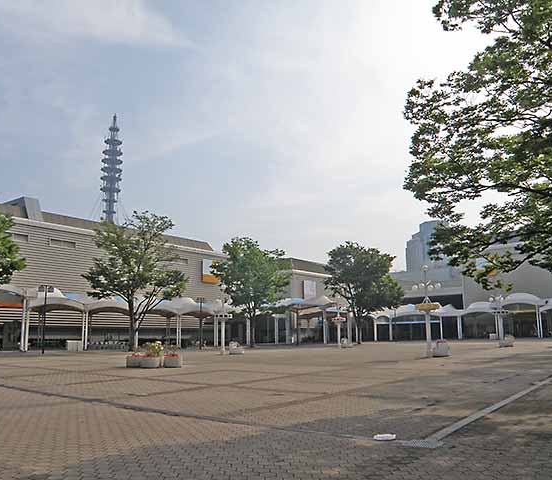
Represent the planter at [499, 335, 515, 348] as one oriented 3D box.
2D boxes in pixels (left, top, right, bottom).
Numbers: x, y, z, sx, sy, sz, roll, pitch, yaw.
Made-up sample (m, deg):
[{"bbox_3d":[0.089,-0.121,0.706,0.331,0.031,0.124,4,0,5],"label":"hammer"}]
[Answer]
[{"bbox_3d":[22.585,9.911,47.058,1.400,1.183,1.200,-1,-11,0],"label":"planter"}]

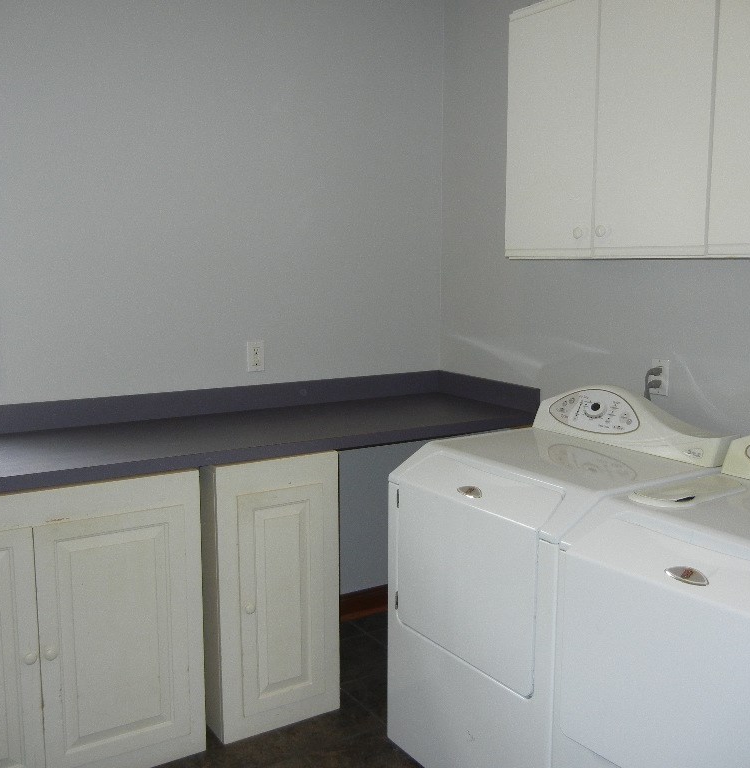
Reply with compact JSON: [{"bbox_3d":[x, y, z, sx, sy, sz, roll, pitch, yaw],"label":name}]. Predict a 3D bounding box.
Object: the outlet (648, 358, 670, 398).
[{"bbox_3d":[0.882,-0.019,2.764,0.014,0.115,0.070,-5,9,-32],"label":"outlet"}]

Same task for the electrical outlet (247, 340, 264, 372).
[{"bbox_3d":[-0.436,-0.101,3.277,0.070,0.115,0.012,-5,9,-32],"label":"electrical outlet"}]

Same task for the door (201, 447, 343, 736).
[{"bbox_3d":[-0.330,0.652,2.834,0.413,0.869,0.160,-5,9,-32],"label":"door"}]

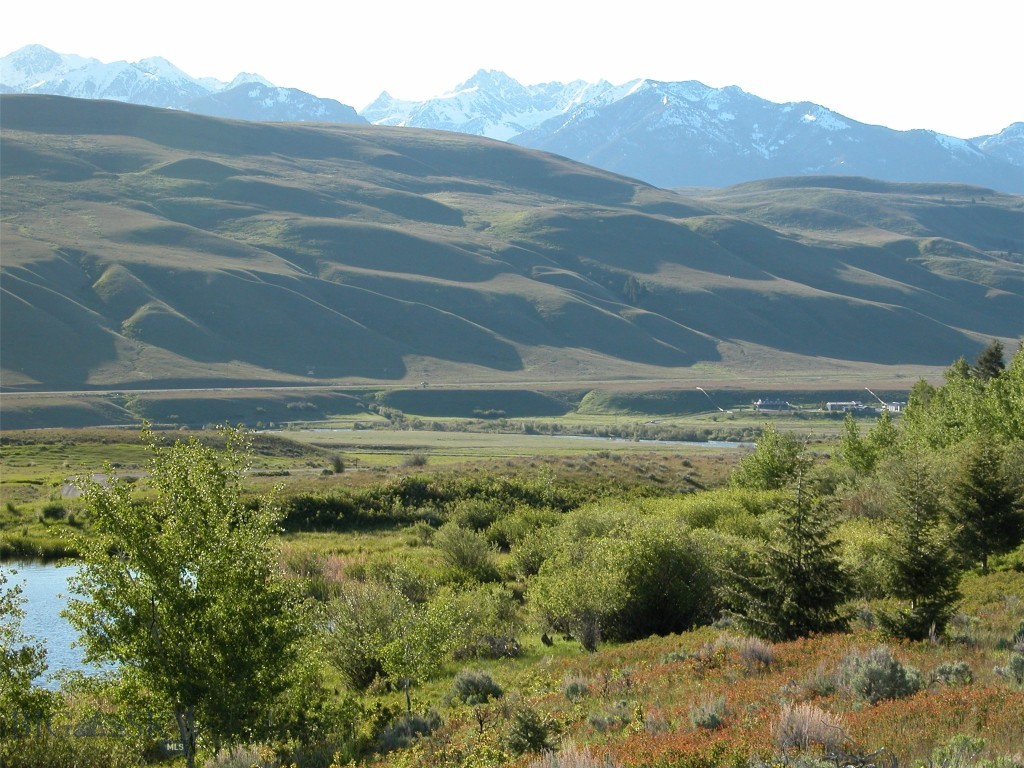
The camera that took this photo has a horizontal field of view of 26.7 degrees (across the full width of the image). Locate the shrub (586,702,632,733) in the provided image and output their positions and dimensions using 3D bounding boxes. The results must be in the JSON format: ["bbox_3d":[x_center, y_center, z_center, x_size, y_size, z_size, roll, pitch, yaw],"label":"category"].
[{"bbox_3d":[2.056,7.093,46.000,0.937,0.660,0.862,0,1,0],"label":"shrub"}]

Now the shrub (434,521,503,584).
[{"bbox_3d":[-1.812,6.750,86.000,2.708,2.469,2.627,0,1,0],"label":"shrub"}]

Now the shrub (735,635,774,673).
[{"bbox_3d":[5.952,6.627,53.000,0.982,0.908,0.903,0,1,0],"label":"shrub"}]

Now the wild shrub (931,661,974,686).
[{"bbox_3d":[10.199,6.715,50.000,1.019,0.579,0.937,0,1,0],"label":"wild shrub"}]

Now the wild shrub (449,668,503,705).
[{"bbox_3d":[-0.845,7.016,50.000,1.250,0.810,1.150,0,1,0],"label":"wild shrub"}]

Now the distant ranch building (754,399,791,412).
[{"bbox_3d":[144.756,11.669,1200.000,20.005,7.224,12.000,0,1,0],"label":"distant ranch building"}]

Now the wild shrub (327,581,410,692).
[{"bbox_3d":[-3.747,6.522,56.000,2.126,2.853,1.956,0,1,0],"label":"wild shrub"}]

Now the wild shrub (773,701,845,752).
[{"bbox_3d":[5.806,6.652,42.000,1.400,0.953,1.288,0,1,0],"label":"wild shrub"}]

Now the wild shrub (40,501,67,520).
[{"bbox_3d":[-24.417,6.737,115.000,1.385,1.065,1.343,0,1,0],"label":"wild shrub"}]

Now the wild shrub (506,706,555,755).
[{"bbox_3d":[0.373,6.980,43.500,0.967,0.967,0.890,0,1,0],"label":"wild shrub"}]

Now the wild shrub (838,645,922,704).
[{"bbox_3d":[6.143,4.843,36.000,1.400,1.000,1.232,0,1,0],"label":"wild shrub"}]

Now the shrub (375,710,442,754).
[{"bbox_3d":[-1.534,5.164,32.000,1.008,0.652,0.856,0,1,0],"label":"shrub"}]

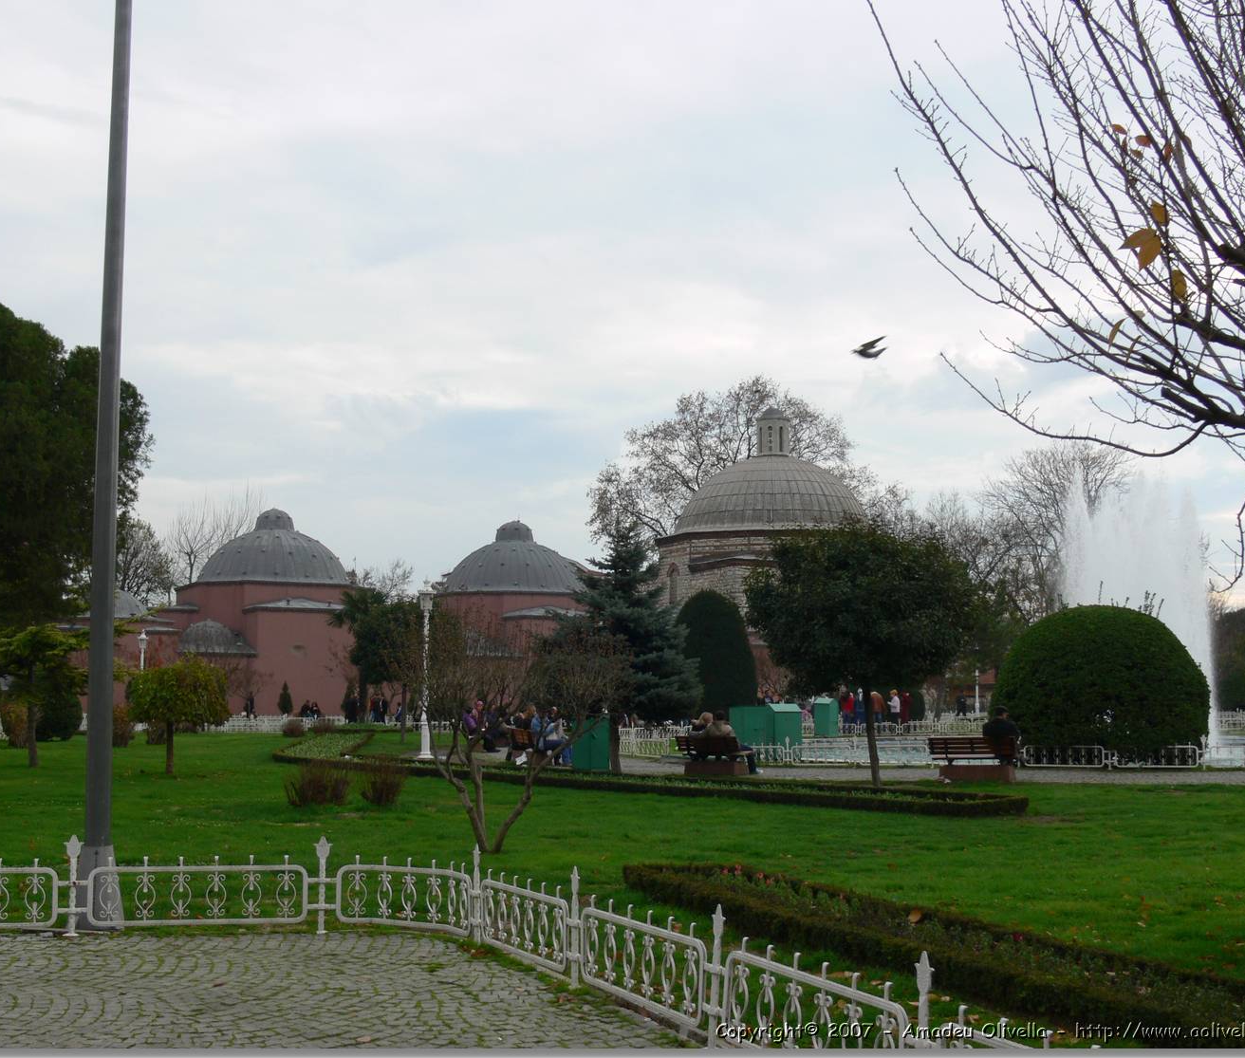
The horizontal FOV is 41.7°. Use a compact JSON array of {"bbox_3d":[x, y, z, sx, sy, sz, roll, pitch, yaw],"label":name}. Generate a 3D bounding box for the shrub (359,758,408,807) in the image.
[{"bbox_3d":[-3.431,3.632,23.456,0.700,0.697,0.680,0,-6,0],"label":"shrub"}]

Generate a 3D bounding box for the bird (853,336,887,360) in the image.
[{"bbox_3d":[2.726,-1.990,18.000,0.360,0.250,0.420,0,-5,0],"label":"bird"}]

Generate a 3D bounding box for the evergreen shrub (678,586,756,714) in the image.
[{"bbox_3d":[4.070,5.554,69.793,3.350,6.011,3.350,0,-6,0],"label":"evergreen shrub"}]

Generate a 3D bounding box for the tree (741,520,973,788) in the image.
[{"bbox_3d":[4.198,2.165,28.827,4.000,4.676,3.900,0,-6,0],"label":"tree"}]

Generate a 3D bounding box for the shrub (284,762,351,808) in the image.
[{"bbox_3d":[-4.379,3.664,23.453,0.930,0.634,0.800,0,-6,0],"label":"shrub"}]

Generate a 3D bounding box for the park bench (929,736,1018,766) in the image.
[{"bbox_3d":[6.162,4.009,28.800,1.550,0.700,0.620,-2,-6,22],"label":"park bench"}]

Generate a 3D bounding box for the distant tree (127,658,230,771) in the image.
[{"bbox_3d":[-8.795,3.666,32.296,2.030,2.373,2.000,0,-6,0],"label":"distant tree"}]

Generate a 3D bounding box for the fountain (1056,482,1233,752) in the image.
[{"bbox_3d":[14.812,2.394,46.491,4.700,7.705,4.600,0,-6,0],"label":"fountain"}]

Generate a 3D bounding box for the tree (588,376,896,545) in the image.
[{"bbox_3d":[9.465,0.592,128.000,23.500,24.500,22.000,0,-5,0],"label":"tree"}]

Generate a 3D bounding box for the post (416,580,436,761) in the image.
[{"bbox_3d":[-4.244,3.056,35.481,0.380,3.900,0.380,0,-5,0],"label":"post"}]

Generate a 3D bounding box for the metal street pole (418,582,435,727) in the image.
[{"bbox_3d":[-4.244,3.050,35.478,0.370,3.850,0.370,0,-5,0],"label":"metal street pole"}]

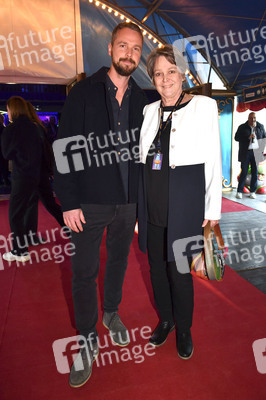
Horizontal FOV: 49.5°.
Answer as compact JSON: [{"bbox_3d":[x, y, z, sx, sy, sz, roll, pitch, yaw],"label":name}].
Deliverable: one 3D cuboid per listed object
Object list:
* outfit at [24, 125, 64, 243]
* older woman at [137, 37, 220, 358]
[{"bbox_3d":[-0.970,-0.180,3.280,0.560,1.380,0.460,3,11,17],"label":"outfit"},{"bbox_3d":[0.253,0.060,1.590,0.490,1.670,0.360,3,12,20],"label":"older woman"}]

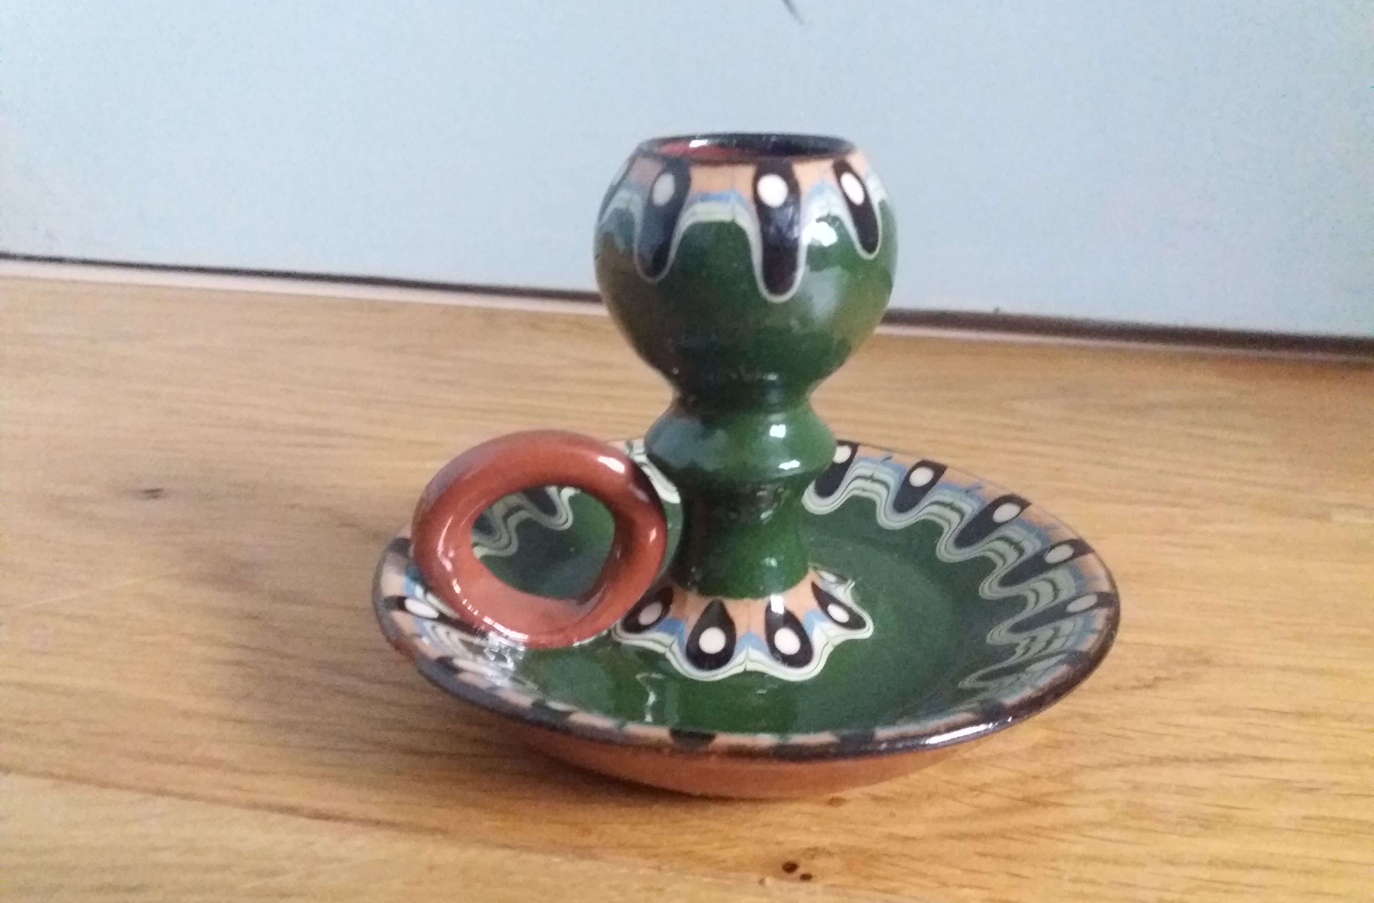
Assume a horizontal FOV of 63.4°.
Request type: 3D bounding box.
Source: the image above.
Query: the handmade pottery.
[{"bbox_3d":[0.009,-0.004,0.175,0.116,0.086,0.116,-10,23,-26],"label":"handmade pottery"}]

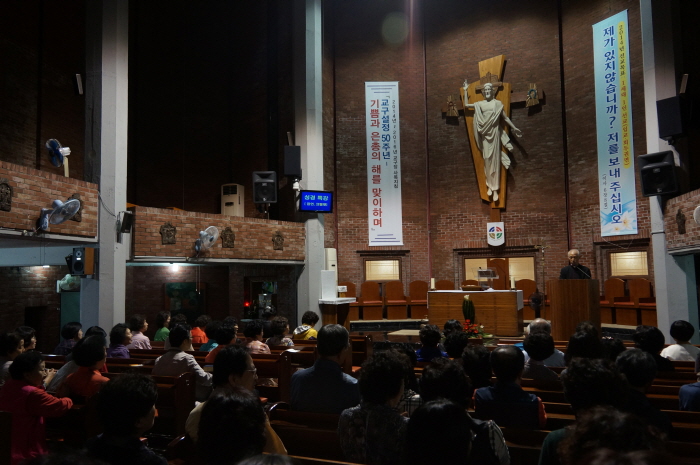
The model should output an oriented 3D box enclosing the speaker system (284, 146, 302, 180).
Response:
[{"bbox_3d":[-1.276,-1.593,12.200,0.360,0.660,0.360,-1,-4,-3],"label":"speaker system"}]

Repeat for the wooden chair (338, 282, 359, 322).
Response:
[{"bbox_3d":[-0.013,1.790,14.150,0.580,1.000,0.580,0,-4,-9],"label":"wooden chair"}]

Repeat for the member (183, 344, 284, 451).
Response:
[{"bbox_3d":[-0.448,1.195,2.780,0.520,1.270,0.750,-3,-5,28],"label":"member"}]

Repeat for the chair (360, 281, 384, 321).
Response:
[{"bbox_3d":[0.554,1.752,14.000,0.580,0.980,0.600,-1,-4,-6],"label":"chair"}]

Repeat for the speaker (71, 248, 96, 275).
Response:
[{"bbox_3d":[-4.161,0.453,8.500,0.230,0.420,0.260,-2,-4,11],"label":"speaker"}]

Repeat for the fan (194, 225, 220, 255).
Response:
[{"bbox_3d":[-2.555,0.152,9.750,0.370,0.480,0.410,5,-1,24],"label":"fan"}]

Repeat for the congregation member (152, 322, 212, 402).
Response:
[{"bbox_3d":[-1.344,1.405,4.738,0.520,1.250,0.780,-3,-5,23],"label":"congregation member"}]

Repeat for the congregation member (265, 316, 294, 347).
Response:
[{"bbox_3d":[-0.714,1.598,6.532,0.450,1.200,0.720,-3,-5,28],"label":"congregation member"}]

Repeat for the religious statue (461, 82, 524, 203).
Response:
[{"bbox_3d":[3.670,-2.369,14.006,1.500,3.189,0.550,-3,-5,27],"label":"religious statue"}]

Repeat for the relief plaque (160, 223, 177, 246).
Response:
[{"bbox_3d":[-3.121,0.024,9.350,0.060,0.390,0.330,-3,-5,32],"label":"relief plaque"}]

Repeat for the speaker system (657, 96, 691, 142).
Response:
[{"bbox_3d":[5.557,-1.943,9.323,0.380,0.630,0.360,2,-5,-40],"label":"speaker system"}]

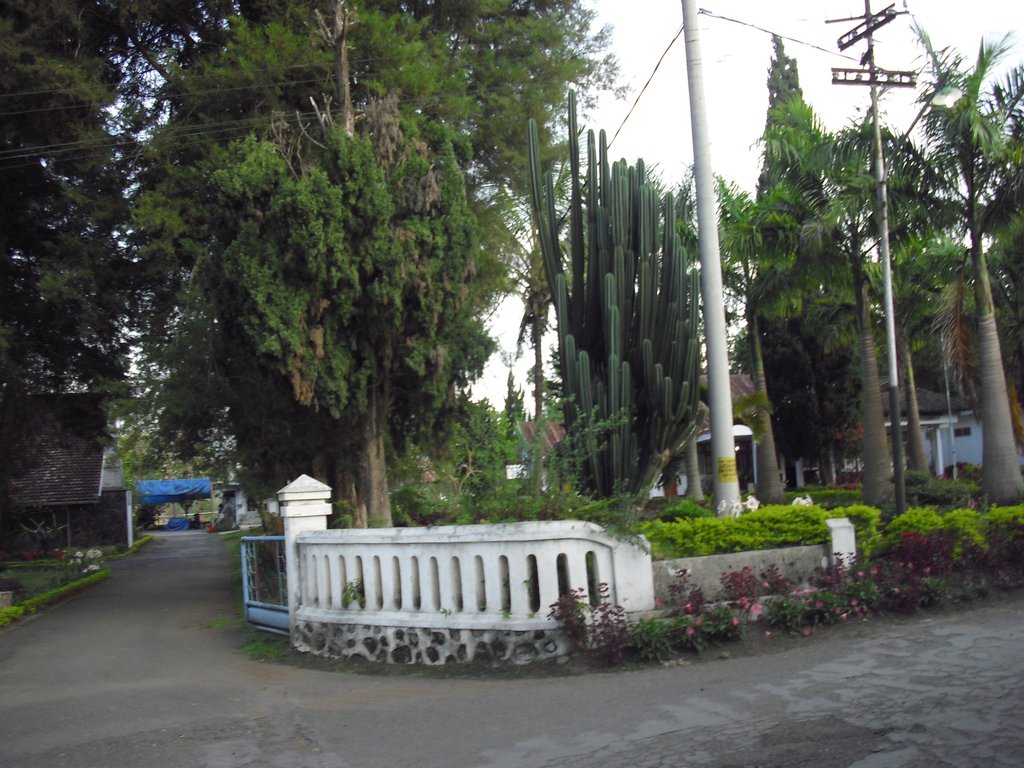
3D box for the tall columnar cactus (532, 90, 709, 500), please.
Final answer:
[{"bbox_3d":[1.307,-0.901,13.744,2.000,5.200,1.800,-3,-6,0],"label":"tall columnar cactus"}]

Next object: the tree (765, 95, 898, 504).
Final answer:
[{"bbox_3d":[6.630,-1.558,22.722,2.800,8.200,2.800,-3,-6,0],"label":"tree"}]

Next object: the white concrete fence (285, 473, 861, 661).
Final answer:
[{"bbox_3d":[0.654,1.656,11.039,6.200,1.800,2.500,-3,-6,0],"label":"white concrete fence"}]

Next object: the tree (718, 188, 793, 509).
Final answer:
[{"bbox_3d":[5.214,-0.843,23.665,2.000,7.000,2.000,-3,-6,0],"label":"tree"}]

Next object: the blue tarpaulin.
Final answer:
[{"bbox_3d":[-19.316,6.168,63.796,4.400,1.550,2.800,-4,-6,8],"label":"blue tarpaulin"}]

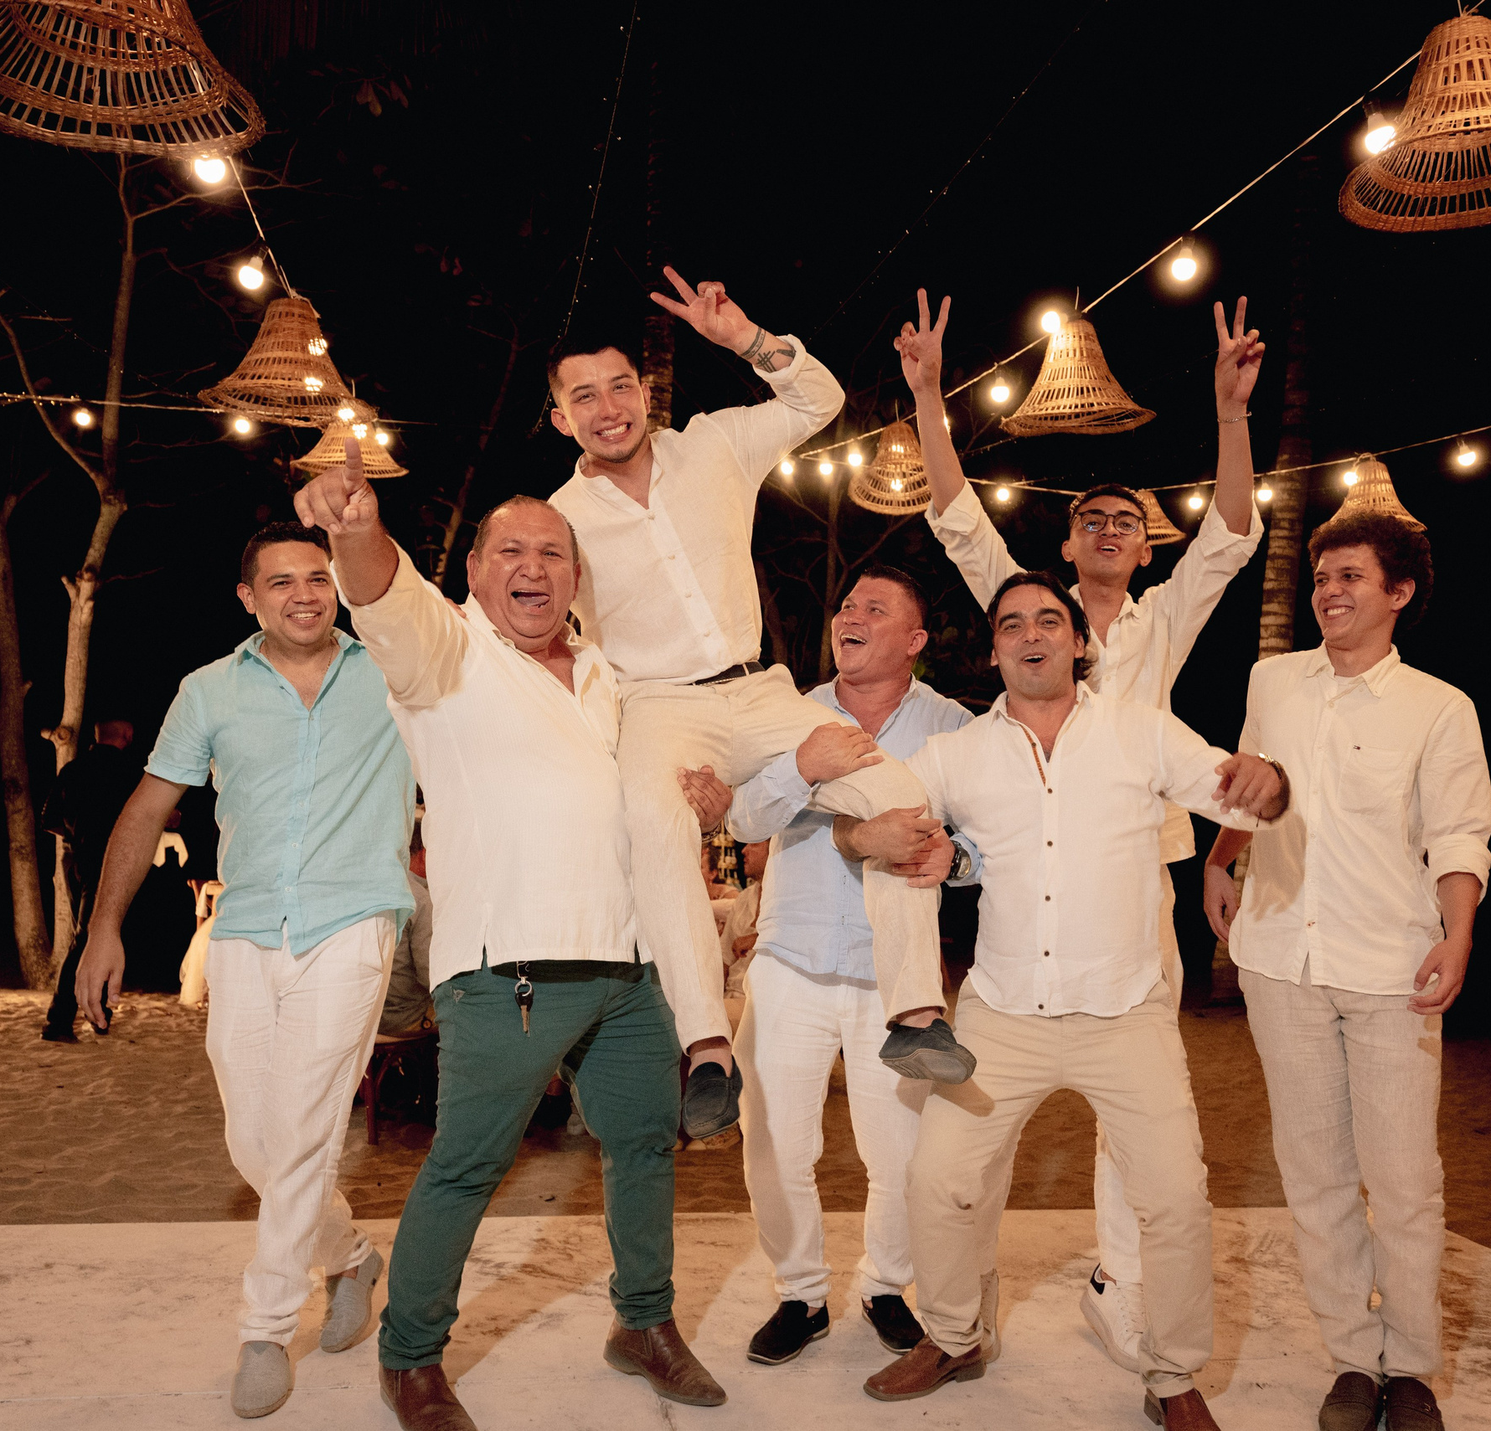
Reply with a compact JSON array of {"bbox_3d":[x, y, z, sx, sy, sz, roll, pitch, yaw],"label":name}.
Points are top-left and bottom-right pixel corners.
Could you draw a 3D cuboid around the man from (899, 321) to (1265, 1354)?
[{"bbox_3d":[0.740,0.234,3.243,0.800,2.300,0.520,1,-4,8],"label":"man"}]

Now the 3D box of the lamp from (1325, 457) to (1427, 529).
[{"bbox_3d":[2.903,-1.045,6.900,0.500,0.360,0.500,1,-4,0],"label":"lamp"}]

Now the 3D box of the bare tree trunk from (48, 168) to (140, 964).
[{"bbox_3d":[-4.212,-0.926,9.588,0.500,5.300,0.420,1,-4,0],"label":"bare tree trunk"}]

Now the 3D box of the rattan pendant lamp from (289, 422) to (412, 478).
[{"bbox_3d":[-1.744,-1.246,6.587,0.500,0.360,0.500,1,-4,0],"label":"rattan pendant lamp"}]

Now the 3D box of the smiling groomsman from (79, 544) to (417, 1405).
[{"bbox_3d":[-1.000,0.468,3.102,0.720,1.740,0.560,2,-4,-12],"label":"smiling groomsman"}]

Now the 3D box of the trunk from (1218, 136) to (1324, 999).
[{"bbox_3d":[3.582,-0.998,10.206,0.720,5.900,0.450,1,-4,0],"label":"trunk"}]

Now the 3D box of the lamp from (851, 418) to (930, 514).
[{"bbox_3d":[0.751,-1.228,7.211,0.500,0.380,0.500,1,-4,0],"label":"lamp"}]

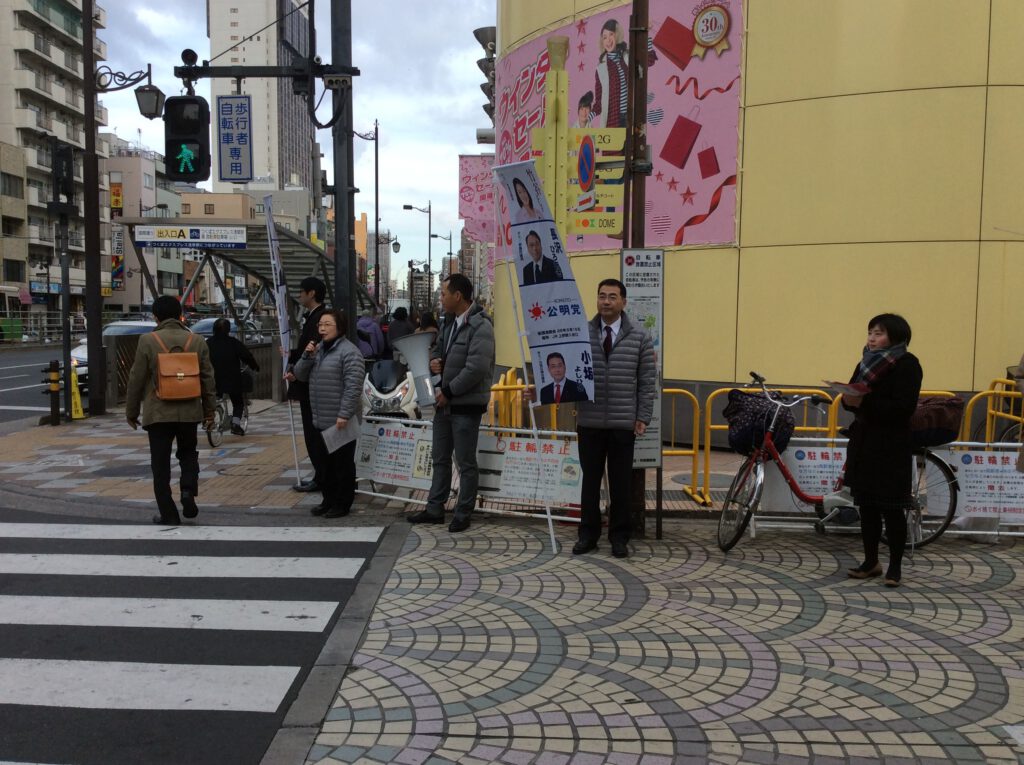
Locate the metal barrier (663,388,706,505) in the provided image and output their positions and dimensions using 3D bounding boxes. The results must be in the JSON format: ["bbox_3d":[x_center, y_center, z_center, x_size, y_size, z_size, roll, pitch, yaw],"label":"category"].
[{"bbox_3d":[0.907,0.471,7.420,1.170,0.860,0.480,0,4,-3],"label":"metal barrier"}]

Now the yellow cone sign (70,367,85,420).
[{"bbox_3d":[-6.233,0.150,13.461,0.340,0.710,0.340,-2,5,-28],"label":"yellow cone sign"}]

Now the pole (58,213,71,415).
[{"bbox_3d":[-6.143,-0.921,13.000,0.110,2.850,0.110,0,4,0],"label":"pole"}]

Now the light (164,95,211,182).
[{"bbox_3d":[-2.781,-2.091,8.100,0.350,0.730,0.200,0,4,2],"label":"light"}]

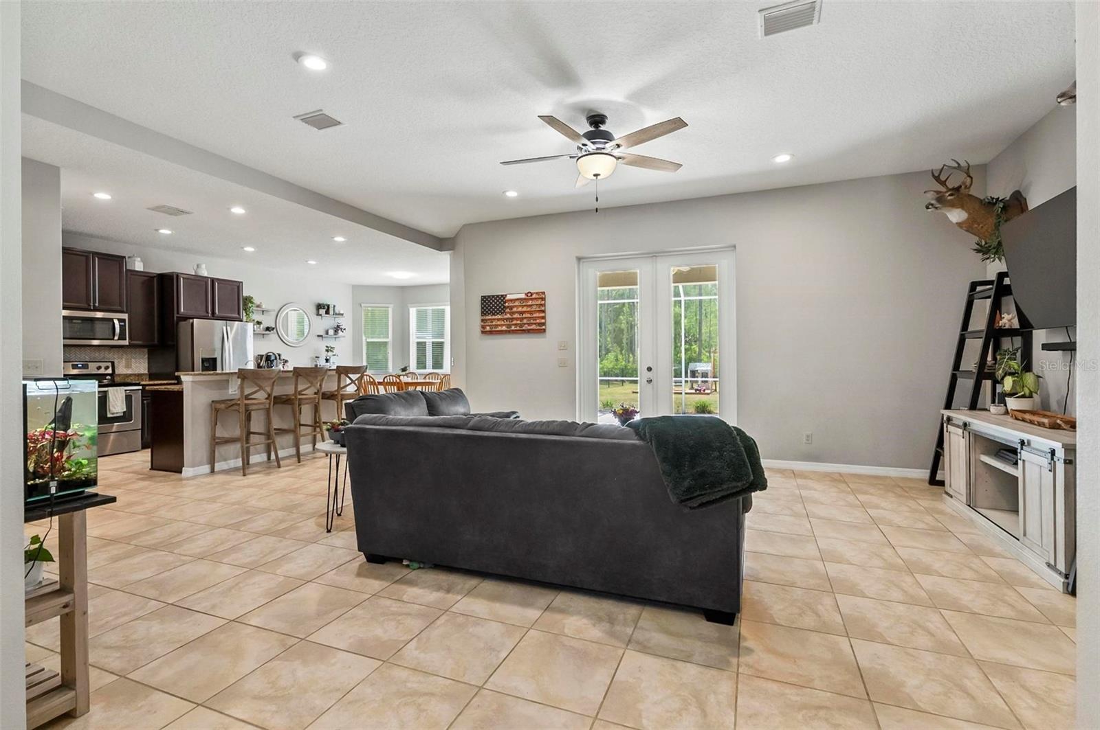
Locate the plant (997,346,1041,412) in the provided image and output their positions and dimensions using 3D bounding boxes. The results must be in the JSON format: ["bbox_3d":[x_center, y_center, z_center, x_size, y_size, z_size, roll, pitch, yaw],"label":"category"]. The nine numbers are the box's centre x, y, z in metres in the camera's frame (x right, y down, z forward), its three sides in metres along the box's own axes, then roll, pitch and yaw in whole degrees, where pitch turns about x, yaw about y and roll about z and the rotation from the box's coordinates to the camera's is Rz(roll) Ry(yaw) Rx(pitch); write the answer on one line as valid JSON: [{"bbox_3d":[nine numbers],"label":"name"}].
[{"bbox_3d":[3.485,0.131,3.633,0.290,0.510,0.310,0,0,22],"label":"plant"}]

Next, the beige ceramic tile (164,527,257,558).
[{"bbox_3d":[-2.334,1.229,3.374,0.456,0.020,0.452,0,0,20],"label":"beige ceramic tile"}]

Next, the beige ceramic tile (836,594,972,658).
[{"bbox_3d":[1.502,1.122,2.119,0.418,0.010,0.415,0,0,22],"label":"beige ceramic tile"}]

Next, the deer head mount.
[{"bbox_3d":[3.533,-1.290,4.100,0.620,0.840,0.440,0,0,17],"label":"deer head mount"}]

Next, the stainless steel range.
[{"bbox_3d":[-6.150,0.602,6.609,0.700,1.220,0.762,0,0,22],"label":"stainless steel range"}]

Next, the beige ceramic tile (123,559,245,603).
[{"bbox_3d":[-1.928,1.146,2.603,0.418,0.010,0.415,0,0,22],"label":"beige ceramic tile"}]

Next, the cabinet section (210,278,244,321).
[{"bbox_3d":[-5.331,-1.019,7.779,0.580,0.634,0.515,0,0,22],"label":"cabinet section"}]

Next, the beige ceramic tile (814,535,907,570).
[{"bbox_3d":[1.983,1.211,3.120,0.450,0.020,0.456,0,0,23],"label":"beige ceramic tile"}]

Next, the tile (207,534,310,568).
[{"bbox_3d":[-1.773,1.143,2.990,0.418,0.010,0.415,0,0,22],"label":"tile"}]

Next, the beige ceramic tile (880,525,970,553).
[{"bbox_3d":[2.358,1.109,3.094,0.418,0.010,0.415,0,0,22],"label":"beige ceramic tile"}]

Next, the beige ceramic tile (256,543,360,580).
[{"bbox_3d":[-1.436,1.185,2.944,0.430,0.010,0.430,0,0,22],"label":"beige ceramic tile"}]

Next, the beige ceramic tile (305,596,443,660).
[{"bbox_3d":[-0.758,1.158,2.169,0.420,0.010,0.420,0,0,22],"label":"beige ceramic tile"}]

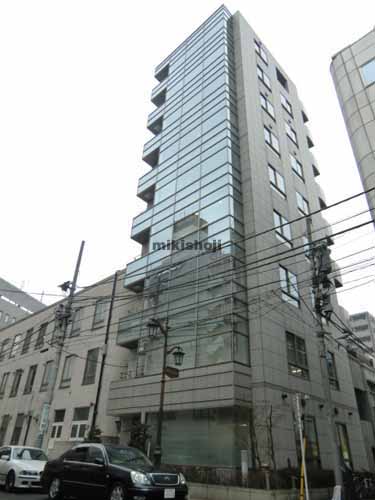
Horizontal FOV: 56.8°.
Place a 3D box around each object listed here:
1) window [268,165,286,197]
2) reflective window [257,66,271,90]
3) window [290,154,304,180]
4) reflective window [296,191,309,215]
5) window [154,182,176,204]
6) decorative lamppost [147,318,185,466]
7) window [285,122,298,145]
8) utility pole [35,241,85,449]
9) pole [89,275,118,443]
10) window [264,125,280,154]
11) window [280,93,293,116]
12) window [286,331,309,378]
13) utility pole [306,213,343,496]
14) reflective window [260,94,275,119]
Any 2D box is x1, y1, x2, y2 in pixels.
[{"bbox_3d":[5.419,-4.120,21.018,0.150,1.430,1.845,-24,-40,37],"label":"window"},{"bbox_3d":[5.757,-12.924,26.149,0.150,1.534,1.828,-24,-40,37],"label":"reflective window"},{"bbox_3d":[7.879,-5.834,24.927,0.150,1.486,1.795,-24,-40,37],"label":"window"},{"bbox_3d":[7.880,-3.021,23.516,0.150,1.600,1.830,-24,-39,37],"label":"reflective window"},{"bbox_3d":[-1.402,-3.576,21.601,1.950,1.180,0.140,-24,-39,37],"label":"window"},{"bbox_3d":[-0.887,5.016,11.724,0.500,5.544,1.650,-24,-40,37],"label":"decorative lamppost"},{"bbox_3d":[8.105,-8.958,26.984,0.150,1.600,1.830,-24,-39,37],"label":"window"},{"bbox_3d":[-6.939,4.919,18.789,0.700,12.600,0.700,-24,-39,37],"label":"utility pole"},{"bbox_3d":[-4.837,6.257,19.521,0.200,11.036,0.200,-24,-40,37],"label":"pole"},{"bbox_3d":[5.639,-7.228,23.065,0.150,1.600,1.830,-24,-39,37],"label":"window"},{"bbox_3d":[8.092,-11.756,28.361,0.150,1.502,1.817,-24,-40,37],"label":"window"},{"bbox_3d":[4.946,4.790,15.665,0.150,1.785,1.812,-24,-40,37],"label":"window"},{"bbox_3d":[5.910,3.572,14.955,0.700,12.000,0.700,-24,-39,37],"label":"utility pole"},{"bbox_3d":[5.766,-10.197,24.816,0.150,1.600,1.830,-24,-39,37],"label":"reflective window"}]

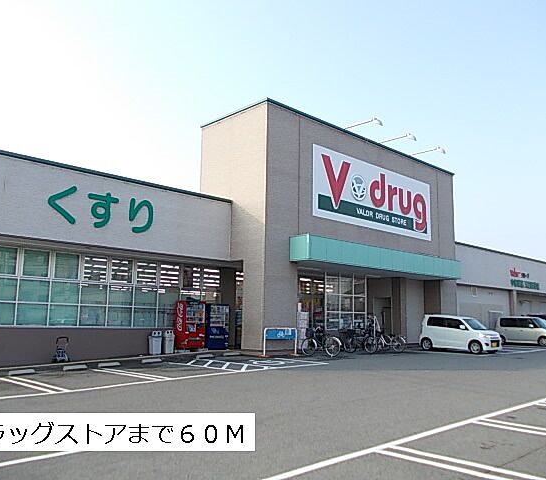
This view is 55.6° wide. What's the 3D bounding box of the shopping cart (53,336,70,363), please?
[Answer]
[{"bbox_3d":[-6.889,3.564,16.858,0.430,0.830,0.450,9,-12,-44],"label":"shopping cart"}]

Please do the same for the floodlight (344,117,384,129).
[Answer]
[{"bbox_3d":[4.302,-5.426,24.835,0.320,0.400,2.150,9,-12,-44],"label":"floodlight"}]

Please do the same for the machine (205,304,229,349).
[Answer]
[{"bbox_3d":[-2.439,3.635,21.624,1.000,1.830,0.720,9,-12,-44],"label":"machine"}]

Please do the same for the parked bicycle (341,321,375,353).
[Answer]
[{"bbox_3d":[3.745,4.272,22.120,0.570,1.100,1.750,9,-12,-44],"label":"parked bicycle"}]

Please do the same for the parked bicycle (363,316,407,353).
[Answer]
[{"bbox_3d":[5.081,4.423,23.175,0.570,1.140,1.780,9,-12,-44],"label":"parked bicycle"}]

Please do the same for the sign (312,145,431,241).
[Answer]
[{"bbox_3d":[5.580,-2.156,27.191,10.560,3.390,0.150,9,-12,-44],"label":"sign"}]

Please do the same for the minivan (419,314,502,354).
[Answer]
[{"bbox_3d":[8.597,4.276,23.681,1.475,1.640,3.395,9,-12,-44],"label":"minivan"}]

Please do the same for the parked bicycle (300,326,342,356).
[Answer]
[{"bbox_3d":[1.844,3.942,20.013,0.570,1.090,1.760,9,-12,-44],"label":"parked bicycle"}]

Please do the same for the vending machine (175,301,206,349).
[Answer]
[{"bbox_3d":[-3.305,3.434,20.743,0.970,1.840,0.740,9,-12,-44],"label":"vending machine"}]

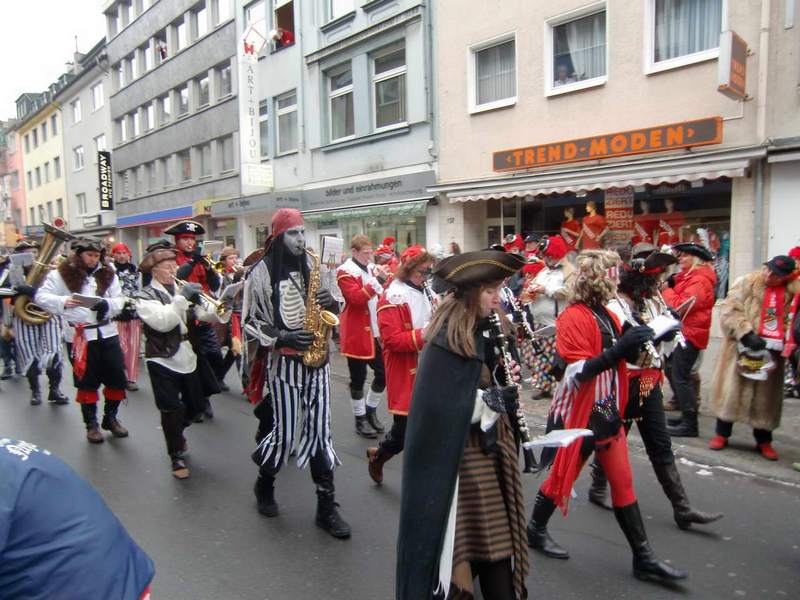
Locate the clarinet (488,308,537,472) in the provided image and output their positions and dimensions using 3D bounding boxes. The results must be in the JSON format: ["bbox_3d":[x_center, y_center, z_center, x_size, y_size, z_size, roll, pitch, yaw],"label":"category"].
[{"bbox_3d":[0.447,0.346,2.235,0.080,0.660,0.080,-19,-12,37],"label":"clarinet"}]

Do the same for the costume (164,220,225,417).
[{"bbox_3d":[-2.030,0.214,5.480,0.580,1.930,0.580,-5,7,-41],"label":"costume"}]

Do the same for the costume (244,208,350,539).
[{"bbox_3d":[-0.610,0.401,3.360,0.660,1.890,0.600,4,7,42],"label":"costume"}]

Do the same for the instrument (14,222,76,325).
[{"bbox_3d":[-3.920,-0.273,6.186,0.420,1.000,0.460,6,-16,47],"label":"instrument"}]

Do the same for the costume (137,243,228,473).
[{"bbox_3d":[-1.670,0.442,4.320,0.700,1.670,0.580,3,6,38],"label":"costume"}]

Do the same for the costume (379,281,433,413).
[{"bbox_3d":[0.044,0.319,3.720,0.440,0.920,0.460,3,6,37],"label":"costume"}]

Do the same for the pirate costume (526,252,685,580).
[{"bbox_3d":[1.050,0.549,2.880,0.760,1.630,0.520,2,6,33],"label":"pirate costume"}]

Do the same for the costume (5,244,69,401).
[{"bbox_3d":[-4.073,0.253,6.267,0.580,1.820,0.500,-5,6,-43],"label":"costume"}]

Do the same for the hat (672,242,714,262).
[{"bbox_3d":[2.487,-0.403,4.700,0.330,0.140,0.270,8,1,-23],"label":"hat"}]

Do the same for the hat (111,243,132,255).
[{"bbox_3d":[-3.414,-0.625,6.800,0.220,0.150,0.240,-4,6,-36],"label":"hat"}]

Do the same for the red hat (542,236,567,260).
[{"bbox_3d":[1.490,-0.492,5.300,0.250,0.220,0.230,-5,7,-41],"label":"red hat"}]

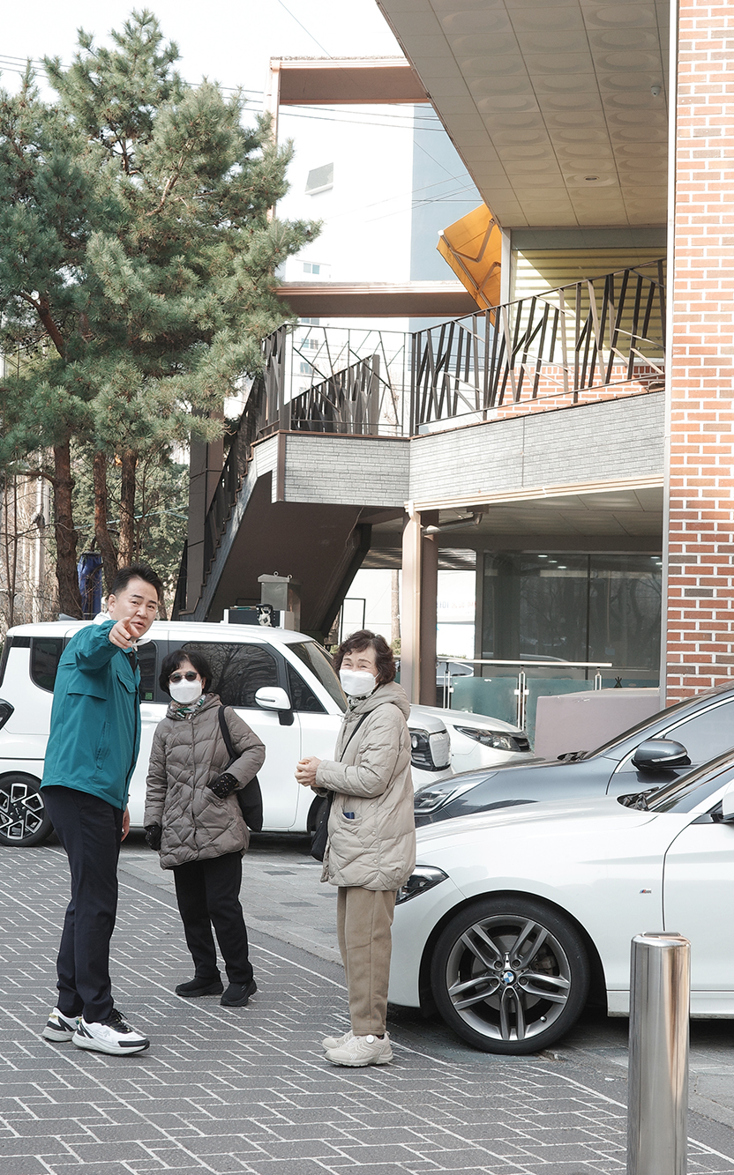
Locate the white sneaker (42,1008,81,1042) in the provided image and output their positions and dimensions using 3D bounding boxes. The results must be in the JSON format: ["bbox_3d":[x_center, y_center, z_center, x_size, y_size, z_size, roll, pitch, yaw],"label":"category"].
[{"bbox_3d":[-1.109,1.678,7.530,0.290,0.130,0.105,1,-2,17],"label":"white sneaker"}]

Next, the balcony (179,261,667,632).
[{"bbox_3d":[0.105,-1.312,21.400,1.600,3.200,8.300,2,-2,-29],"label":"balcony"}]

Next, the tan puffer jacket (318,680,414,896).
[{"bbox_3d":[0.003,0.745,7.330,0.360,0.770,0.470,2,-2,-25],"label":"tan puffer jacket"}]

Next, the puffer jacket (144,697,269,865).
[{"bbox_3d":[-0.707,0.847,8.480,0.520,0.730,0.320,1,-2,14],"label":"puffer jacket"}]

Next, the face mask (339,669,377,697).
[{"bbox_3d":[-0.033,0.354,7.250,0.130,0.100,0.080,0,-2,30],"label":"face mask"}]

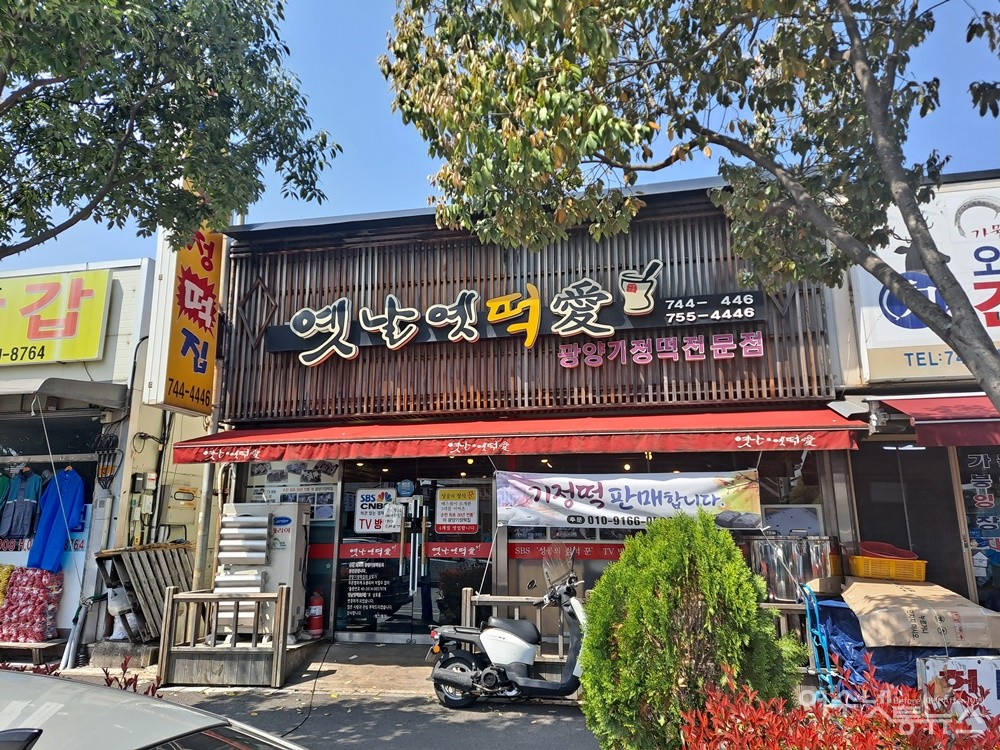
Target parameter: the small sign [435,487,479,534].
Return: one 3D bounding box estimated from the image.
[{"bbox_3d":[-0.494,1.545,7.877,0.490,0.505,0.020,-3,-13,12],"label":"small sign"}]

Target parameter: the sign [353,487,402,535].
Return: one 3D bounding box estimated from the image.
[{"bbox_3d":[-1.325,1.455,7.454,0.523,0.470,0.030,-3,-12,13],"label":"sign"}]

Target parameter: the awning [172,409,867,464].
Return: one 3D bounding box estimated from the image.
[{"bbox_3d":[-0.076,0.601,6.672,6.321,0.491,1.099,-3,-12,13],"label":"awning"}]

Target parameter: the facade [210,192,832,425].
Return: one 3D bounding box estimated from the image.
[{"bbox_3d":[-0.004,-0.674,7.403,6.374,2.177,0.275,-3,-12,13],"label":"facade"}]

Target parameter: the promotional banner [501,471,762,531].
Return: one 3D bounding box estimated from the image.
[{"bbox_3d":[1.120,1.125,6.302,2.368,0.515,0.040,-3,-12,13],"label":"promotional banner"}]

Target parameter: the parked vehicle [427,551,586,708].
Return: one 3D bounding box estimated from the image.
[{"bbox_3d":[0.233,2.184,5.883,1.800,1.270,0.700,-4,-12,20],"label":"parked vehicle"}]

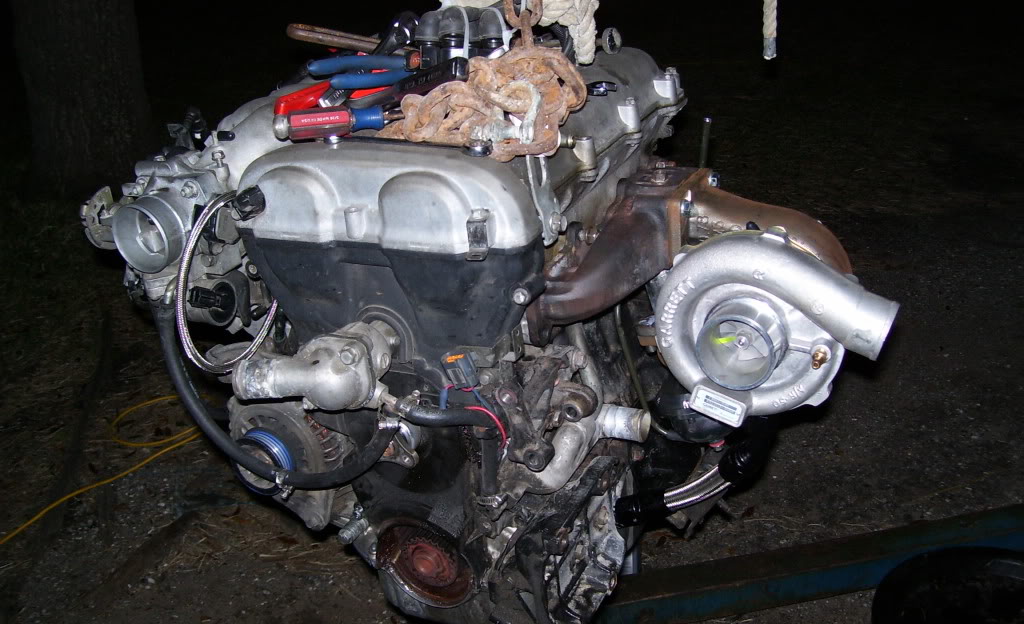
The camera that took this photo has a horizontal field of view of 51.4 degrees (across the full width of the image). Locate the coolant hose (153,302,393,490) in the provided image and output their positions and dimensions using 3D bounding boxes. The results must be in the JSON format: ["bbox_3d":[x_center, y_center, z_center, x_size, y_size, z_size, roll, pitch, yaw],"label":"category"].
[{"bbox_3d":[-0.225,0.074,0.953,0.245,0.160,0.095,6,23,20],"label":"coolant hose"}]

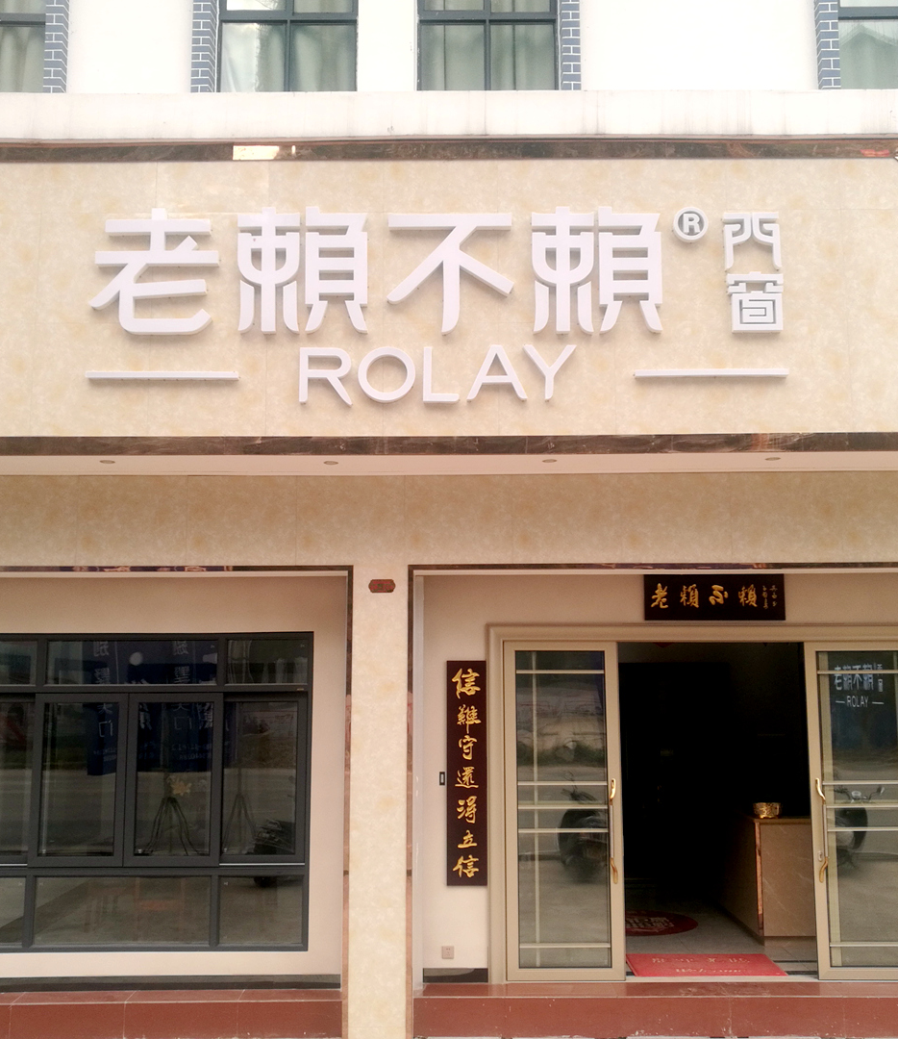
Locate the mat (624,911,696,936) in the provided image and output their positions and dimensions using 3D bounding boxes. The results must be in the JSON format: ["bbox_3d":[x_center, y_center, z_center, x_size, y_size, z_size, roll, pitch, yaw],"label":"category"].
[{"bbox_3d":[1.683,3.722,10.378,1.210,0.010,1.210,0,-9,0],"label":"mat"}]

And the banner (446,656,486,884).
[{"bbox_3d":[0.137,1.903,8.445,0.297,1.652,0.030,0,-9,0],"label":"banner"}]

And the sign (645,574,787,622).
[{"bbox_3d":[2.048,0.603,8.636,1.077,0.351,0.030,0,-9,0],"label":"sign"}]

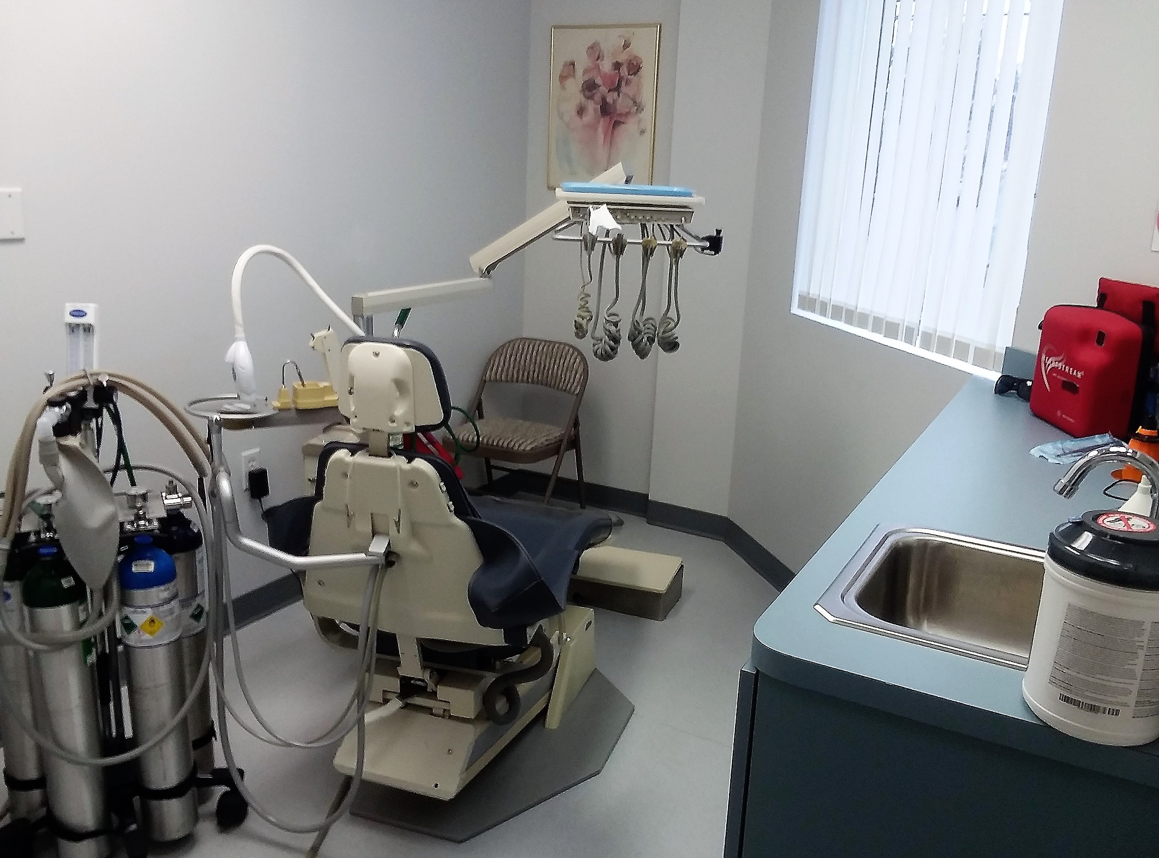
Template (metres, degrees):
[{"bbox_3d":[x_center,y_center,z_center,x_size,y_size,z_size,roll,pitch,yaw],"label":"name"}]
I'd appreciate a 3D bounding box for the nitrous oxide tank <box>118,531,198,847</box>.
[{"bbox_3d":[-0.881,0.537,2.030,0.112,0.682,0.112,2,16,0],"label":"nitrous oxide tank"}]

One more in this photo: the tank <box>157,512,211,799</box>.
[{"bbox_3d":[-0.887,0.499,2.165,0.112,0.679,0.112,2,16,0],"label":"tank"}]

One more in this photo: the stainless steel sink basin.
[{"bbox_3d":[0.533,0.284,1.260,0.381,0.155,0.381,11,18,28],"label":"stainless steel sink basin"}]

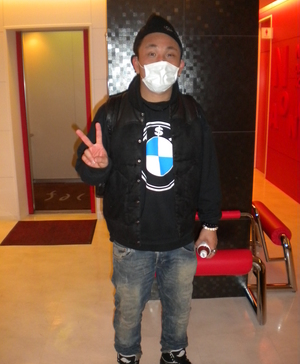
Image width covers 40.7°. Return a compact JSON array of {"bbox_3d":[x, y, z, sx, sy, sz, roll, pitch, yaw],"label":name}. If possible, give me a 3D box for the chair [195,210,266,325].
[{"bbox_3d":[0.284,0.534,2.585,0.871,0.648,0.366,-1,13,-2],"label":"chair"}]

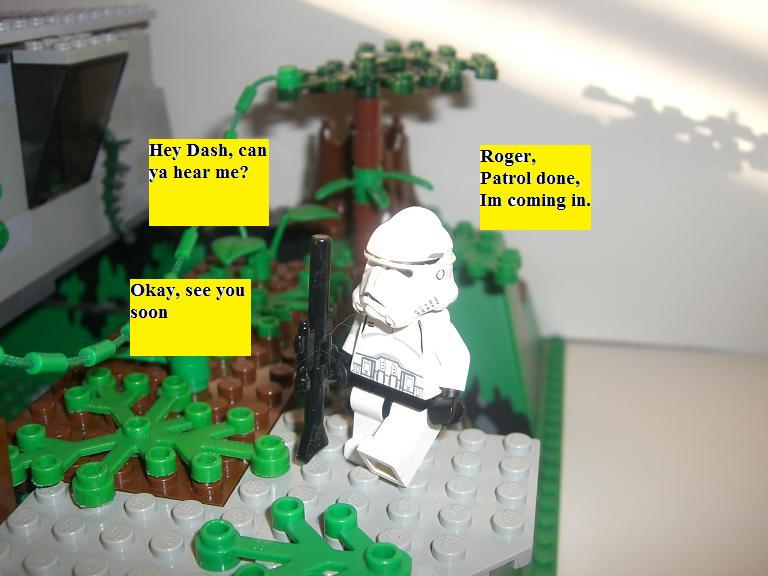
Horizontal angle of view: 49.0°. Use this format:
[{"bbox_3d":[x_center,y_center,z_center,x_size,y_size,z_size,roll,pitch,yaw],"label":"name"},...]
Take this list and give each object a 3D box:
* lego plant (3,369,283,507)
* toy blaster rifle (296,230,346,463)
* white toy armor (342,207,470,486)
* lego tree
[{"bbox_3d":[-0.038,0.026,0.144,0.048,0.005,0.040,4,20,11],"label":"lego plant"},{"bbox_3d":[-0.011,0.010,0.136,0.004,0.038,0.012,15,19,36],"label":"toy blaster rifle"},{"bbox_3d":[0.002,0.009,0.132,0.025,0.043,0.020,15,24,36],"label":"white toy armor"},{"bbox_3d":[-0.004,-0.039,0.254,0.072,0.067,0.055,0,19,0],"label":"lego tree"}]

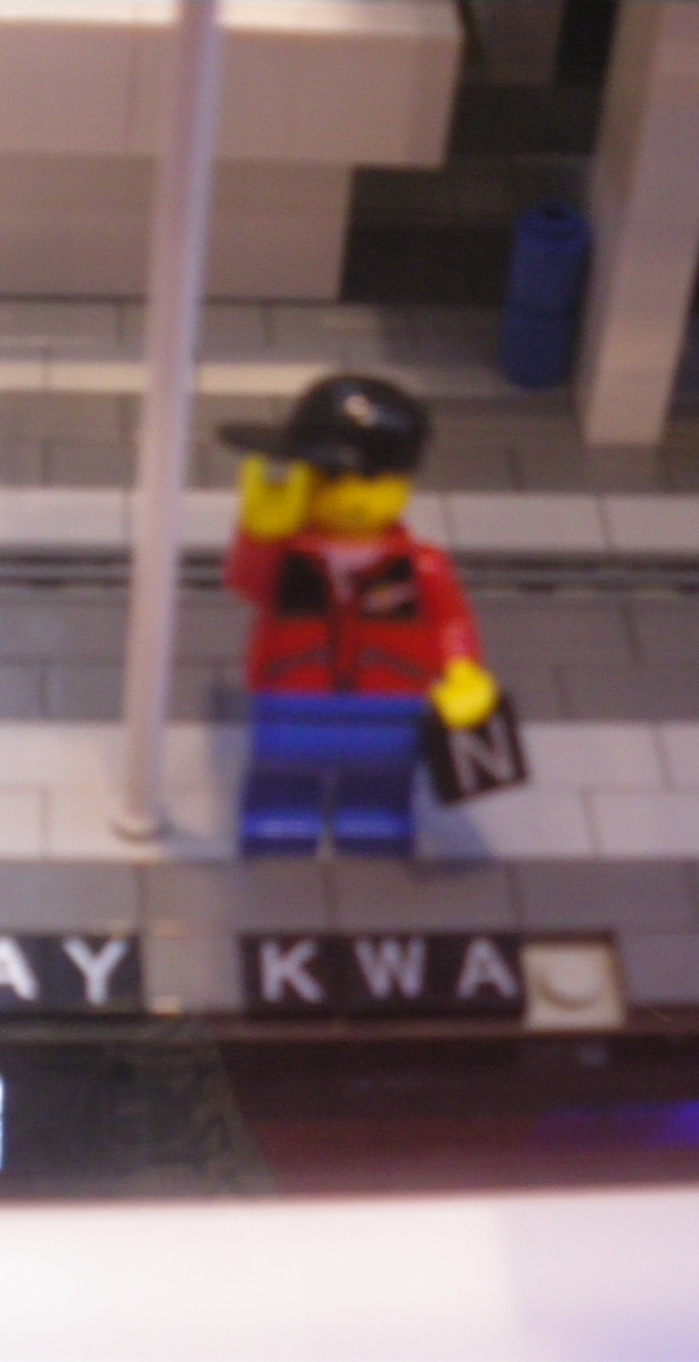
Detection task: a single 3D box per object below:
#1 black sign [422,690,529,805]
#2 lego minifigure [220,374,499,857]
[{"bbox_3d":[0.010,0.006,0.188,0.008,0.003,0.008,-13,89,-23],"label":"black sign"},{"bbox_3d":[0.001,-0.005,0.180,0.024,0.042,0.015,0,46,-7],"label":"lego minifigure"}]

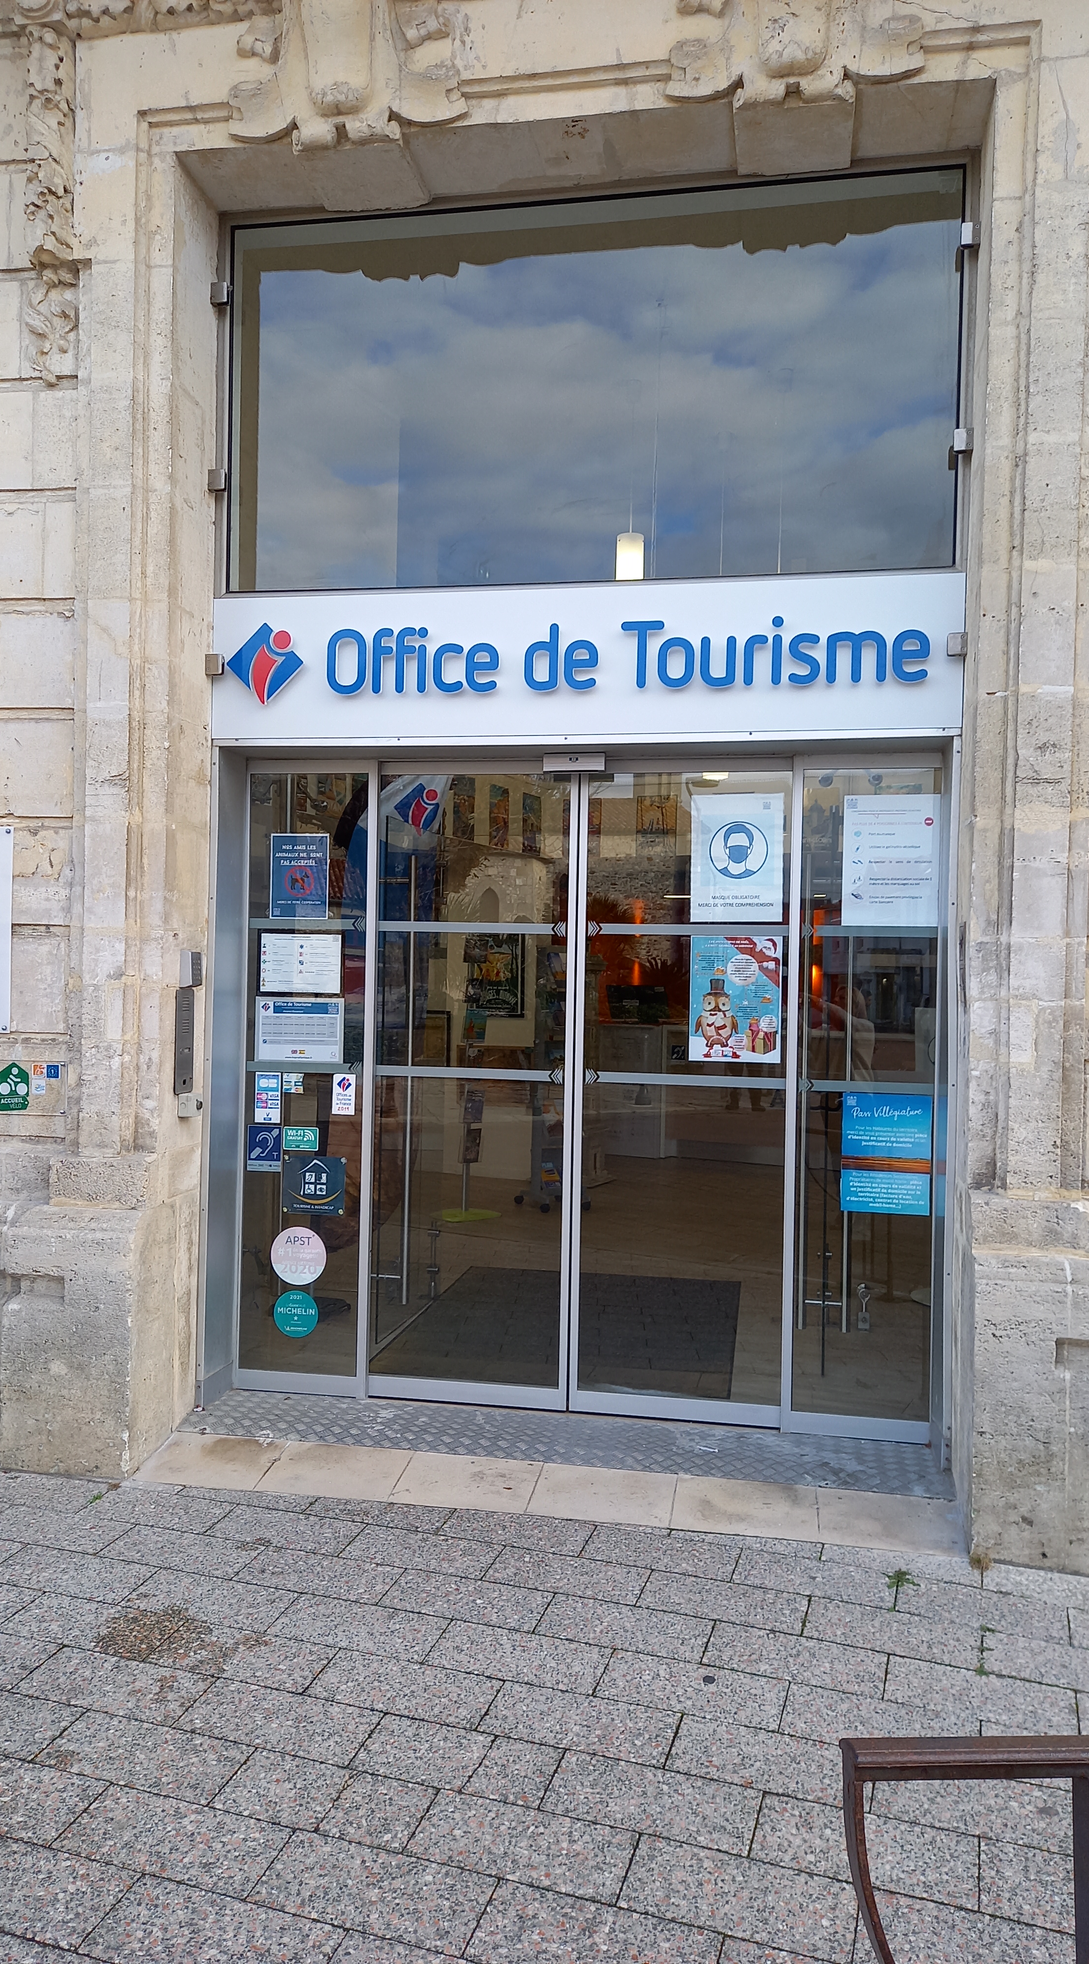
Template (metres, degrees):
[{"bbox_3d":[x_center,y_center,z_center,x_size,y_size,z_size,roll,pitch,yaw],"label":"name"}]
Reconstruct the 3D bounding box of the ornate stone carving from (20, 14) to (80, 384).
[{"bbox_3d":[-1.519,-2.404,4.378,0.136,1.093,0.110,1,0,11],"label":"ornate stone carving"}]

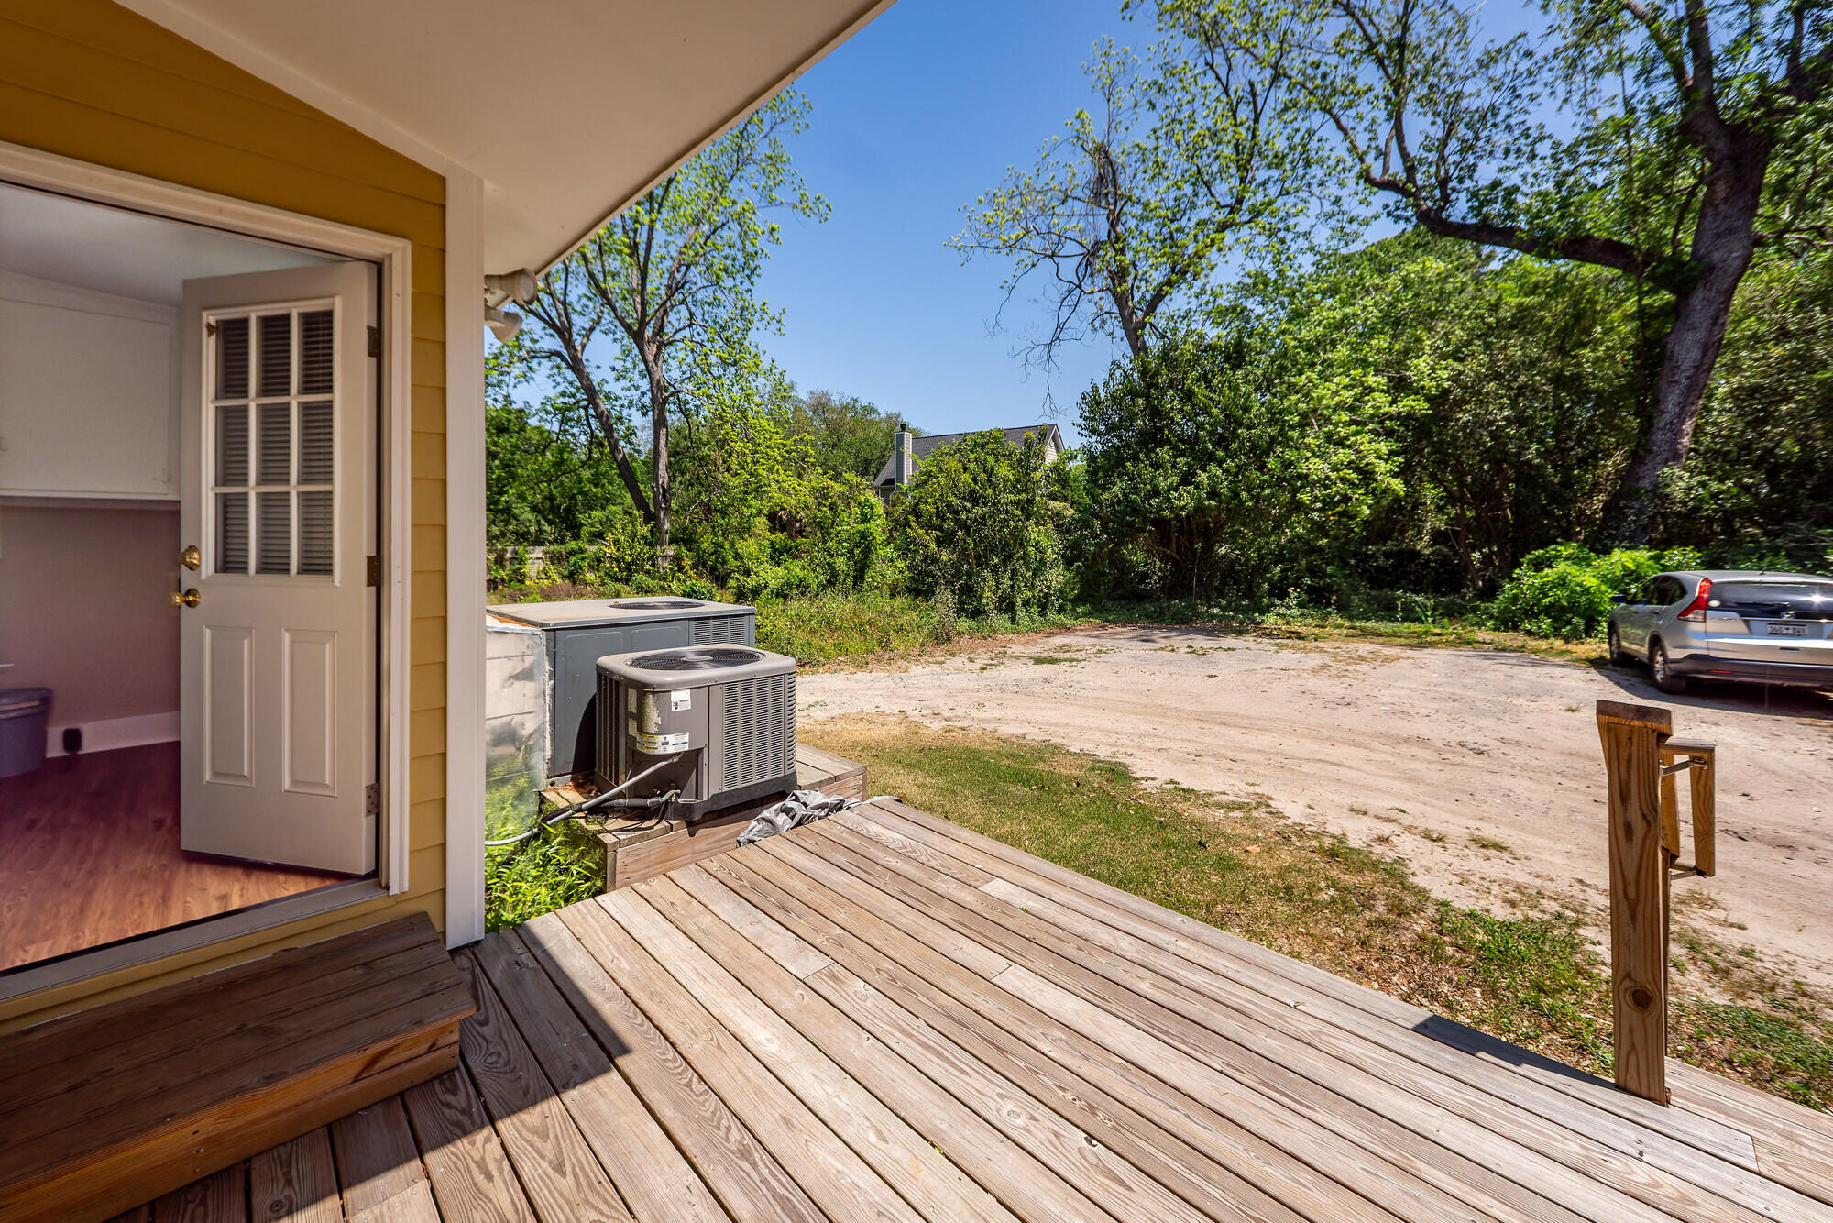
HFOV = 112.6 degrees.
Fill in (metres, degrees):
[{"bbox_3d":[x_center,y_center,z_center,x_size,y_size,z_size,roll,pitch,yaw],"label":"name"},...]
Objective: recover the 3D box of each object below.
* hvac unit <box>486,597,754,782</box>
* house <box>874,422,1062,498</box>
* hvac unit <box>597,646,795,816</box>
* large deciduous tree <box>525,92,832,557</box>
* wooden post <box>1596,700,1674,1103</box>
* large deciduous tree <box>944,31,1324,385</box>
[{"bbox_3d":[-1.809,0.383,3.786,1.136,0.794,1.171,5,7,45],"label":"hvac unit"},{"bbox_3d":[4.380,-8.120,42.000,12.500,9.000,10.000,3,6,29],"label":"house"},{"bbox_3d":[-1.101,0.571,3.079,0.757,0.635,0.750,5,7,45],"label":"hvac unit"},{"bbox_3d":[-8.833,-9.178,21.000,11.000,17.000,10.000,0,5,0],"label":"large deciduous tree"},{"bbox_3d":[1.861,0.750,1.580,0.100,0.990,0.100,-1,2,-45],"label":"wooden post"},{"bbox_3d":[6.459,-7.976,17.500,10.000,15.000,9.000,0,5,0],"label":"large deciduous tree"}]

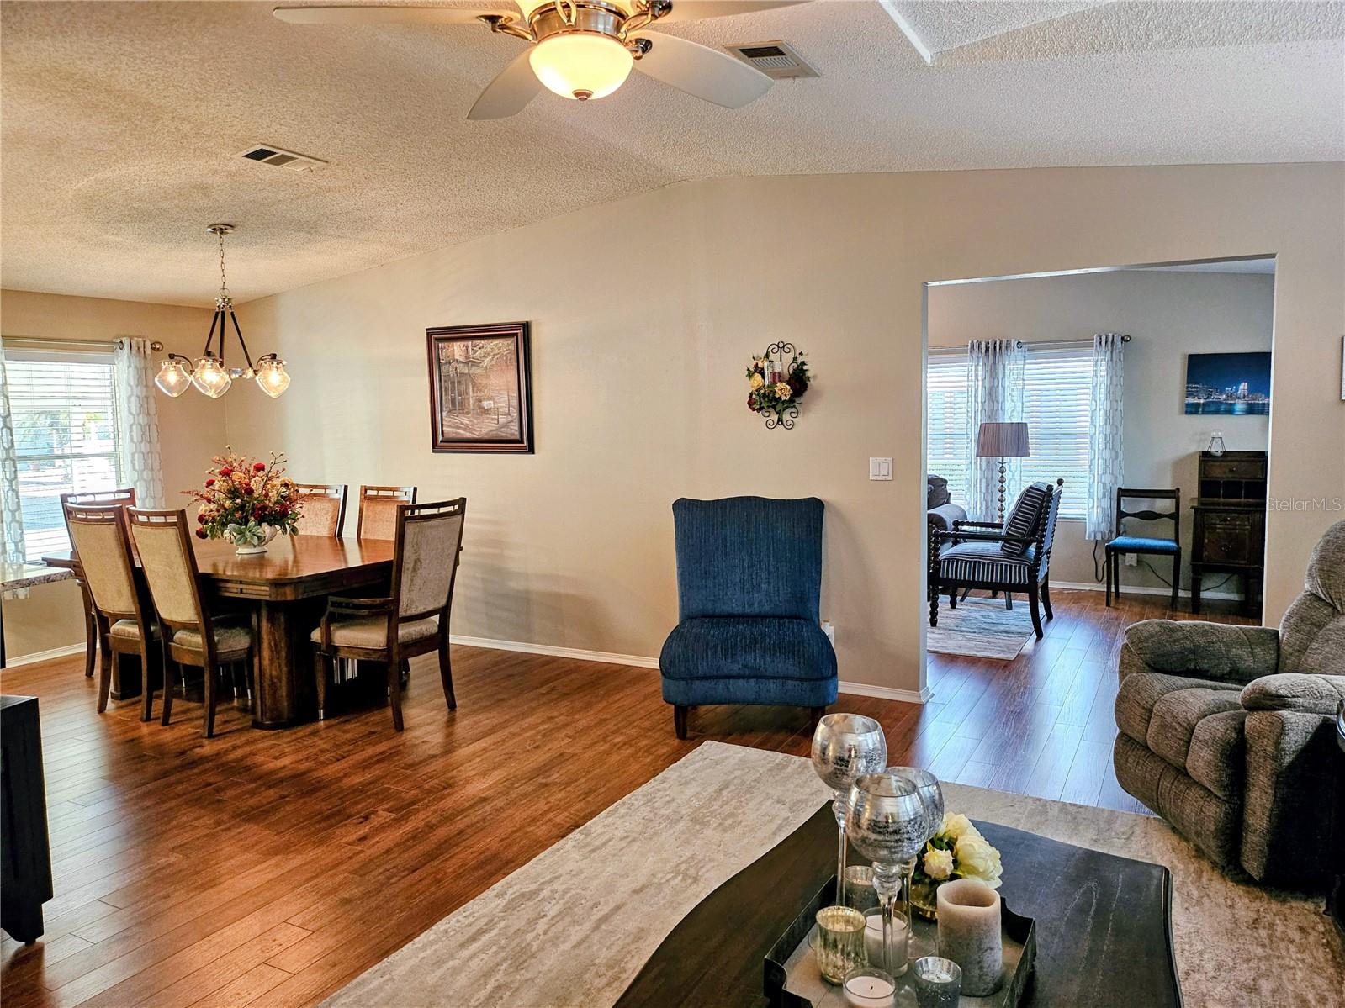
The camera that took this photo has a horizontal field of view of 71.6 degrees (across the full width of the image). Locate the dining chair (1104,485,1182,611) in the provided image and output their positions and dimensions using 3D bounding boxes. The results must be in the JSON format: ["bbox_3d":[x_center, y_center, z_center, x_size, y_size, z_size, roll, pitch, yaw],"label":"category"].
[{"bbox_3d":[3.569,0.325,7.071,0.475,0.875,0.490,2,6,29],"label":"dining chair"}]

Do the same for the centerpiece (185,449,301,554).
[{"bbox_3d":[-2.370,-0.013,5.243,0.580,0.560,0.550,2,6,29],"label":"centerpiece"}]

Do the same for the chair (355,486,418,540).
[{"bbox_3d":[-1.787,0.447,5.246,0.490,1.050,0.610,2,6,29],"label":"chair"}]

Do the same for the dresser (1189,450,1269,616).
[{"bbox_3d":[4.016,0.201,6.765,0.465,1.160,0.460,2,6,29],"label":"dresser"}]

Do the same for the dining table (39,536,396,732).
[{"bbox_3d":[-2.182,0.626,4.972,1.856,0.758,1.183,2,6,29],"label":"dining table"}]

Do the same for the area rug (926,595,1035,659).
[{"bbox_3d":[1.332,0.804,6.972,2.600,0.012,1.900,2,6,29],"label":"area rug"}]

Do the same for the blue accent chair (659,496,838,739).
[{"bbox_3d":[0.366,0.508,4.529,0.790,1.055,0.780,0,5,6],"label":"blue accent chair"}]

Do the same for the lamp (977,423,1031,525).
[{"bbox_3d":[2.442,-0.179,6.901,0.400,0.850,0.400,2,6,29],"label":"lamp"}]

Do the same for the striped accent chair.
[{"bbox_3d":[2.251,0.333,6.508,0.800,1.000,0.700,2,6,32],"label":"striped accent chair"}]

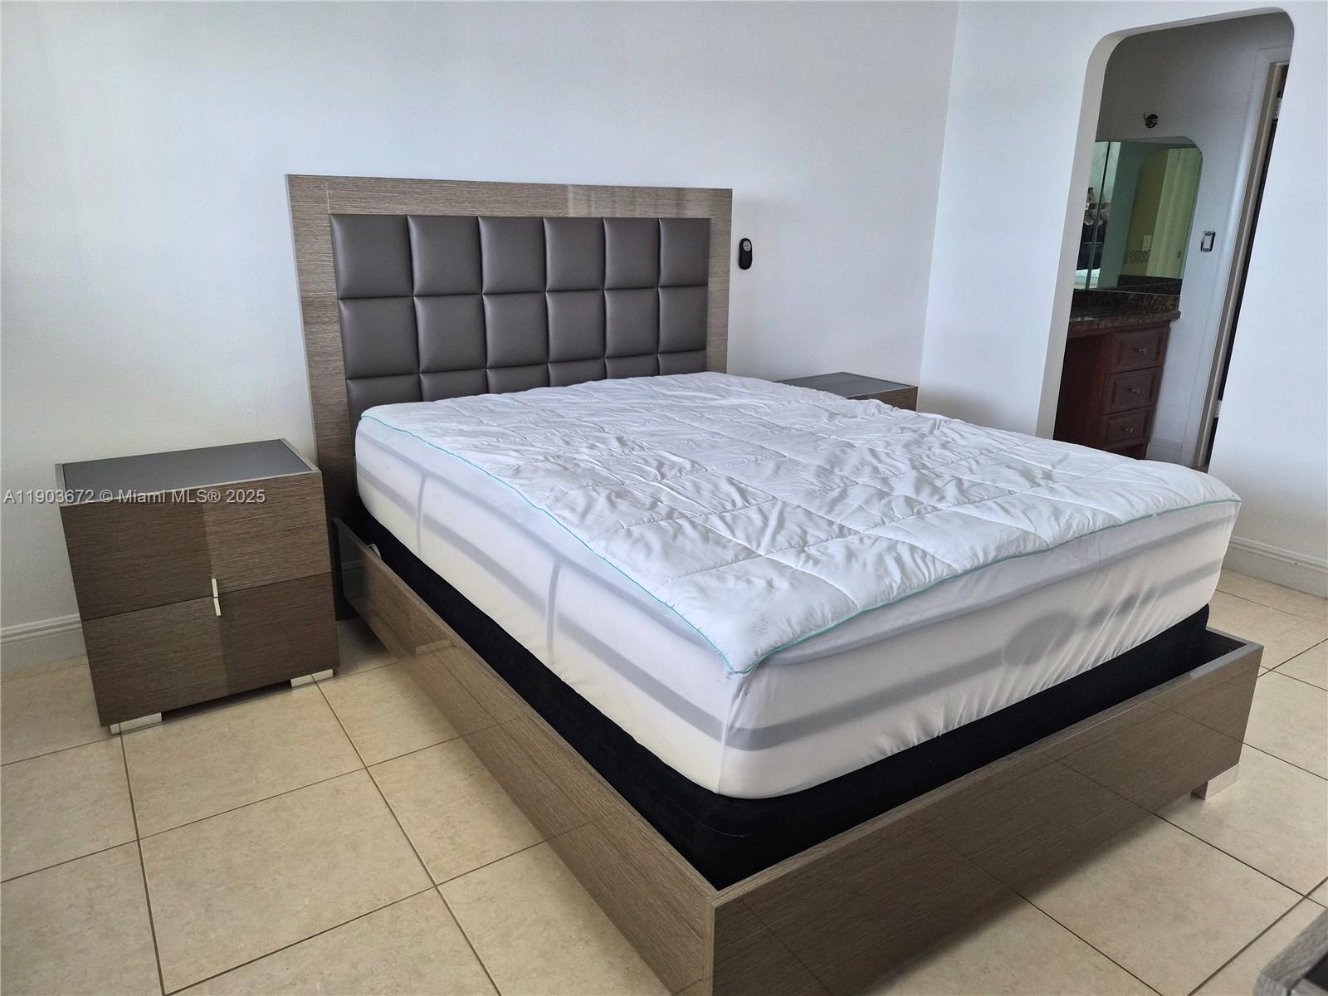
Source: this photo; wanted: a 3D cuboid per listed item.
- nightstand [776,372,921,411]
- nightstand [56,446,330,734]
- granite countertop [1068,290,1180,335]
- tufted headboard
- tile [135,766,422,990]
[{"bbox_3d":[0.748,-0.196,4.042,0.607,0.648,0.465,-11,20,-33],"label":"nightstand"},{"bbox_3d":[-1.342,0.227,2.574,0.609,0.648,0.468,-11,20,-33],"label":"nightstand"},{"bbox_3d":[2.267,-1.071,4.986,1.360,0.142,0.585,-11,20,-33],"label":"granite countertop"},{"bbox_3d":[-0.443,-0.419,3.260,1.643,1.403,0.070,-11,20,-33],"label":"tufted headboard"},{"bbox_3d":[-0.820,0.786,1.899,0.496,0.010,0.496,-11,20,-33],"label":"tile"}]

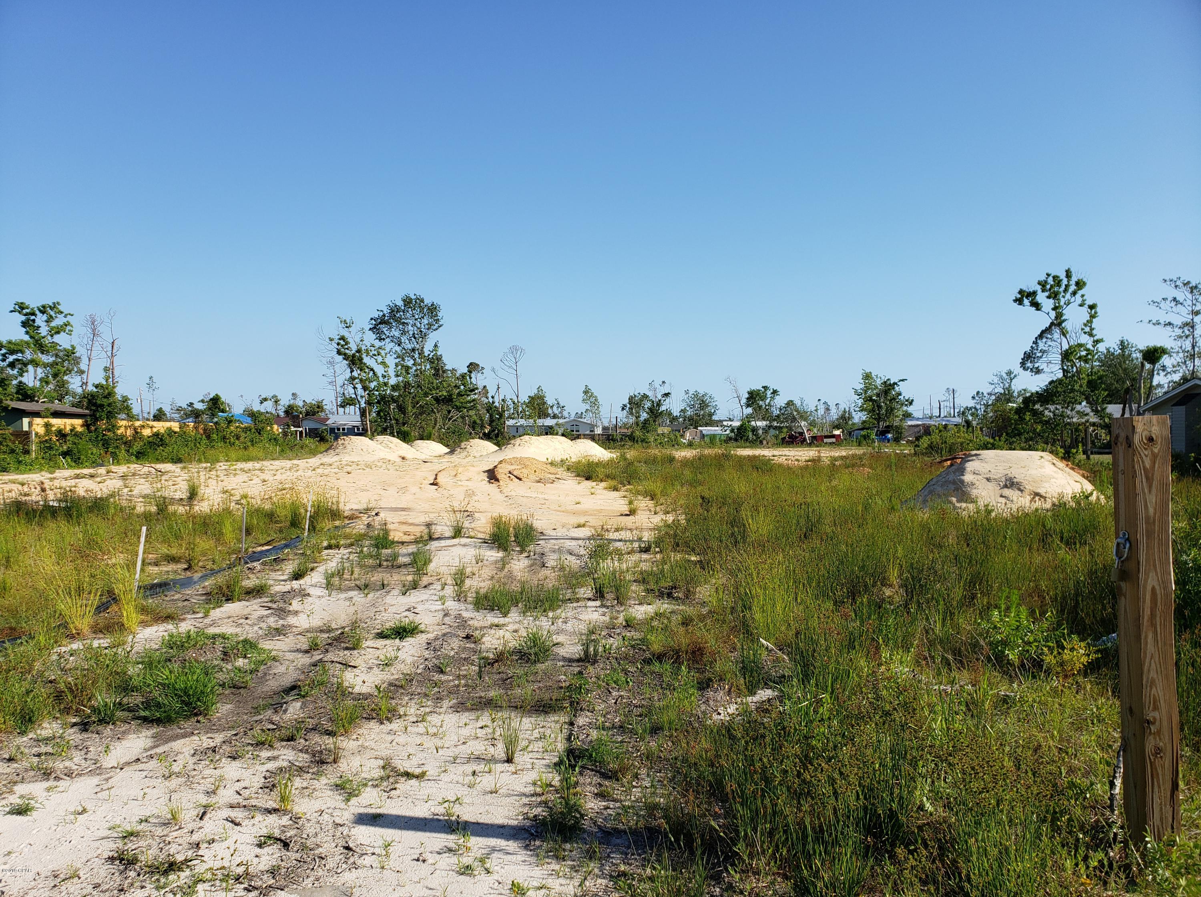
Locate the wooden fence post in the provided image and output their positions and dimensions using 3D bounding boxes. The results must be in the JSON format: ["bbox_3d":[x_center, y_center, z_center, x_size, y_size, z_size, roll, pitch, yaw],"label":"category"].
[{"bbox_3d":[2.200,0.725,3.640,0.140,1.710,0.140,-3,1,-3],"label":"wooden fence post"}]

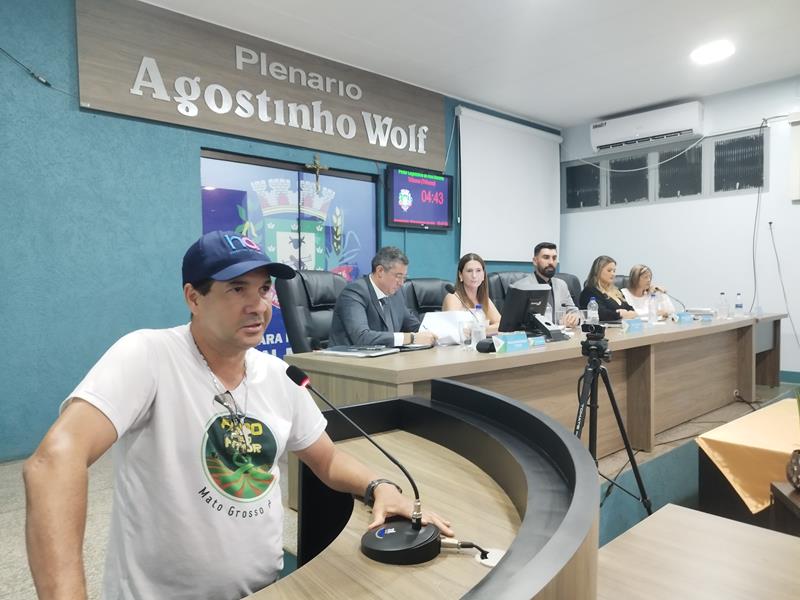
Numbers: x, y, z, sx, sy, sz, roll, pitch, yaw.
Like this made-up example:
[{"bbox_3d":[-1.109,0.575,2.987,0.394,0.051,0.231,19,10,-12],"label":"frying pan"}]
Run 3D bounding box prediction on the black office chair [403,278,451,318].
[{"bbox_3d":[0.424,0.415,3.807,0.630,1.120,0.670,-2,3,-42],"label":"black office chair"}]

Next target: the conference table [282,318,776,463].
[{"bbox_3d":[1.676,0.574,4.106,5.156,0.741,0.741,-2,2,-41],"label":"conference table"}]

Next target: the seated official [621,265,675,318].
[{"bbox_3d":[2.392,0.295,5.294,0.480,1.250,0.690,-2,3,-42],"label":"seated official"}]

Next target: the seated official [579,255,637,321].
[{"bbox_3d":[1.881,0.275,4.874,0.480,1.310,0.690,-2,3,-42],"label":"seated official"}]

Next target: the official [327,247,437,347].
[{"bbox_3d":[-0.041,0.352,3.023,0.760,1.280,0.580,1,2,43],"label":"official"}]

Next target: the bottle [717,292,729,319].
[{"bbox_3d":[3.040,0.052,5.238,0.070,0.236,0.070,-2,3,-42],"label":"bottle"}]

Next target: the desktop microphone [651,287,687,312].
[{"bbox_3d":[2.418,0.024,4.910,0.130,0.290,0.300,-2,2,-41],"label":"desktop microphone"}]

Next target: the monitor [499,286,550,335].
[{"bbox_3d":[0.772,0.066,3.572,0.420,0.330,0.175,-2,3,-42],"label":"monitor"}]

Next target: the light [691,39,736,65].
[{"bbox_3d":[2.804,-2.219,4.971,0.310,0.050,0.310,-2,2,-41],"label":"light"}]

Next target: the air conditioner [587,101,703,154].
[{"bbox_3d":[2.988,-2.083,6.781,0.230,0.360,1.280,-2,3,-42],"label":"air conditioner"}]

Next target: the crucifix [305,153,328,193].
[{"bbox_3d":[-0.740,-1.127,4.981,0.240,0.355,0.035,-2,2,-41],"label":"crucifix"}]

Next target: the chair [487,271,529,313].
[{"bbox_3d":[1.060,0.367,4.350,0.660,1.156,0.700,-2,2,-41],"label":"chair"}]

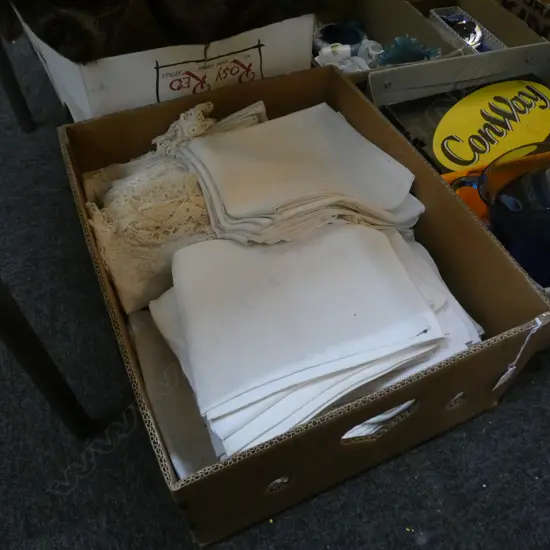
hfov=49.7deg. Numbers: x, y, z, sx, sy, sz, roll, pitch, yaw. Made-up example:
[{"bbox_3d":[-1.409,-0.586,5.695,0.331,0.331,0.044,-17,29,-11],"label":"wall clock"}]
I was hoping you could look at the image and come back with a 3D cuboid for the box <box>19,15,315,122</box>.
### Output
[{"bbox_3d":[-0.202,-0.412,1.029,0.355,0.265,0.490,-19,55,-14],"label":"box"}]

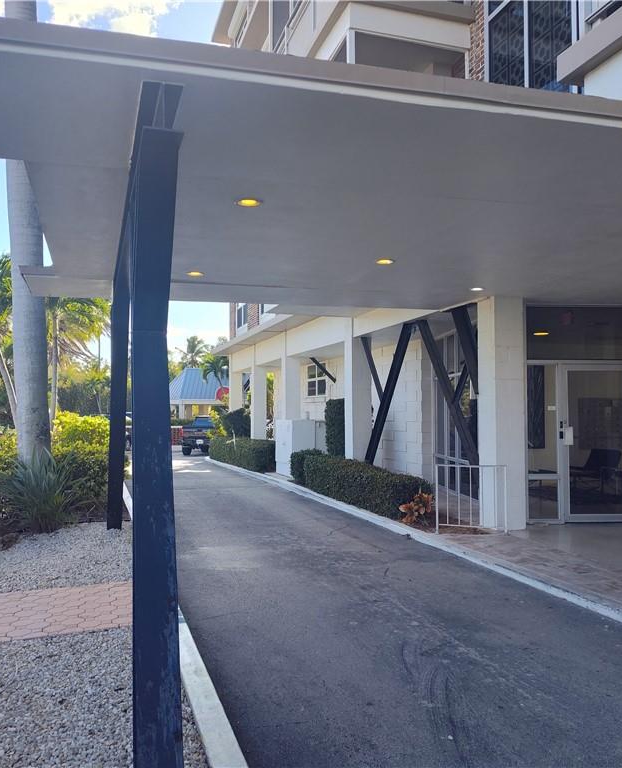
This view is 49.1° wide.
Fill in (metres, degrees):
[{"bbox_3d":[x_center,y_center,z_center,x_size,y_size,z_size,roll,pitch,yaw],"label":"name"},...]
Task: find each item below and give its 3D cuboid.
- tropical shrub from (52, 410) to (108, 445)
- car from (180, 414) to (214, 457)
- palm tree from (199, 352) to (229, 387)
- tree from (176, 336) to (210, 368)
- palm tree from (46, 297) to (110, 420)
[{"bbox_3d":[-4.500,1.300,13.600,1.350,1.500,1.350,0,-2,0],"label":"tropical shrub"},{"bbox_3d":[-5.100,2.480,34.200,2.000,1.950,5.700,0,-2,-2],"label":"car"},{"bbox_3d":[-6.200,0.840,45.000,2.600,5.900,2.600,0,-2,0],"label":"palm tree"},{"bbox_3d":[-12.500,-0.160,72.000,4.200,9.800,4.200,0,-2,0],"label":"tree"},{"bbox_3d":[-9.450,-0.550,26.000,3.800,7.300,3.800,0,-2,0],"label":"palm tree"}]

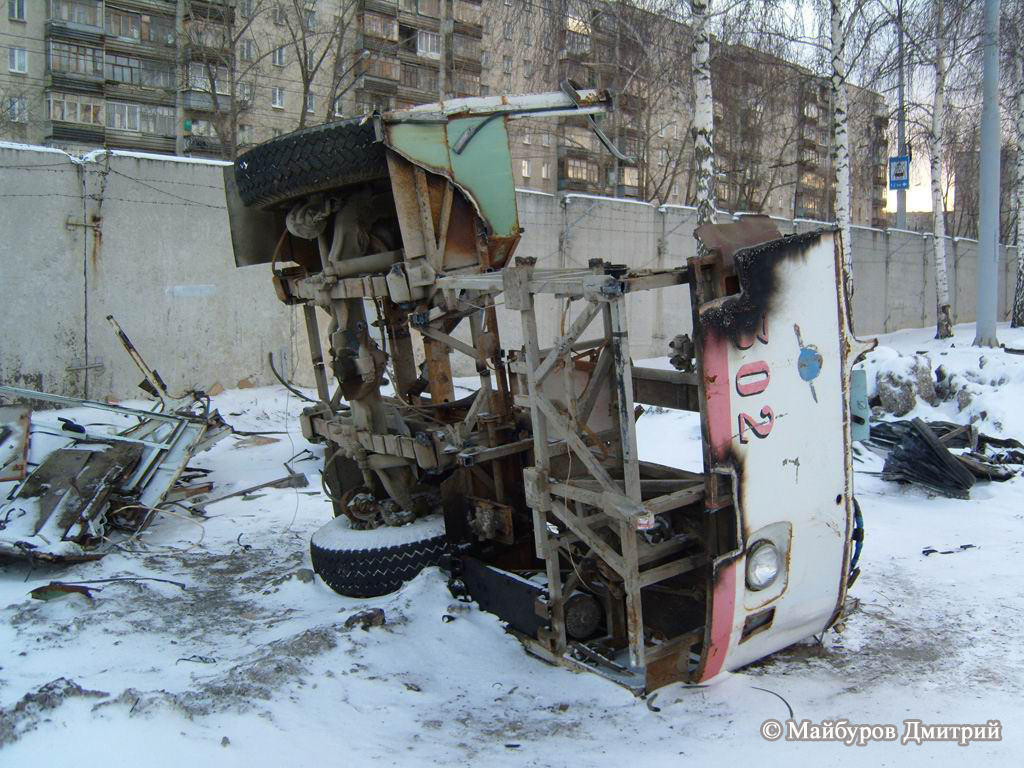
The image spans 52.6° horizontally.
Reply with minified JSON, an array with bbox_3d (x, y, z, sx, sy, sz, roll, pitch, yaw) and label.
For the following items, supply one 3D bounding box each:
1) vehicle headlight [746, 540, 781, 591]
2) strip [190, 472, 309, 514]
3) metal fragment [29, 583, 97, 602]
[{"bbox_3d":[1.064,0.768,4.380,0.205,0.205,0.100,-12,12,-34],"label":"vehicle headlight"},{"bbox_3d":[-1.978,0.832,7.800,0.950,0.100,0.120,-11,11,-41],"label":"strip"},{"bbox_3d":[-2.331,1.084,5.370,0.340,0.080,0.120,1,5,12],"label":"metal fragment"}]

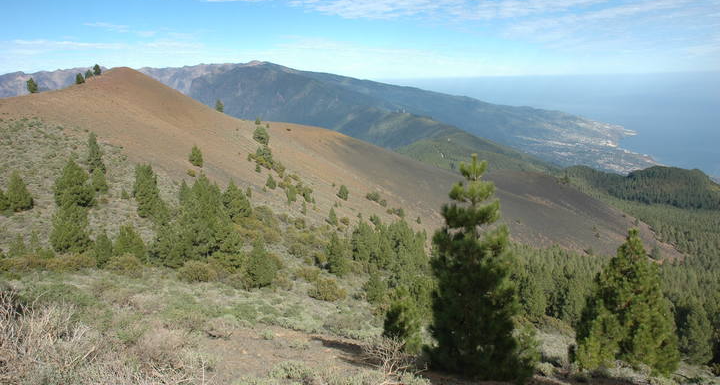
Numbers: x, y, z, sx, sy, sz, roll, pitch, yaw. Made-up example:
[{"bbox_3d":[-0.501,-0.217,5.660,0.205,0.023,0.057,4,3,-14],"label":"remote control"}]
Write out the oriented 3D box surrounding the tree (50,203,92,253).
[{"bbox_3d":[-27.267,3.403,51.000,3.970,4.584,3.970,-8,15,-28],"label":"tree"}]

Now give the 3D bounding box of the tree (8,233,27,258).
[{"bbox_3d":[-31.102,4.813,49.000,1.635,2.114,1.635,-10,16,-33],"label":"tree"}]

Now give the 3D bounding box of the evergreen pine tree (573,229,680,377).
[{"bbox_3d":[7.690,3.000,15.500,2.720,4.019,2.720,-1,13,0],"label":"evergreen pine tree"}]

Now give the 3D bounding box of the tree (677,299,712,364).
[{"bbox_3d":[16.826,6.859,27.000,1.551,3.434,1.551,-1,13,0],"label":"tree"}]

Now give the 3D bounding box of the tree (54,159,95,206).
[{"bbox_3d":[-32.804,-1.034,62.000,4.596,5.350,4.596,-8,15,-28],"label":"tree"}]

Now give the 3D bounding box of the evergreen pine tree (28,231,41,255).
[{"bbox_3d":[-29.558,4.631,49.000,1.090,2.114,1.090,-9,15,-31],"label":"evergreen pine tree"}]

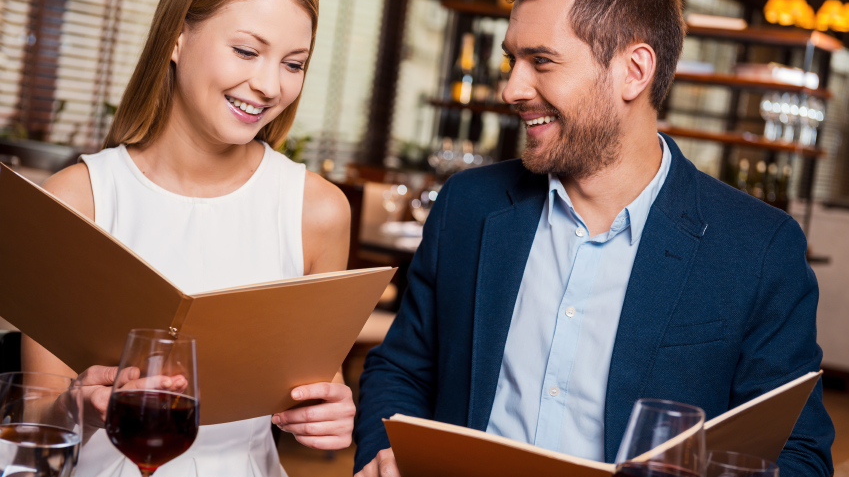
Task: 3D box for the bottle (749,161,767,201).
[{"bbox_3d":[1.526,-0.194,6.714,0.075,0.300,0.075,9,6,12],"label":"bottle"}]

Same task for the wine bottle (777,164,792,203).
[{"bbox_3d":[1.636,-0.173,6.664,0.075,0.300,0.075,9,6,13],"label":"wine bottle"}]

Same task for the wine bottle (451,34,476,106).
[{"bbox_3d":[0.182,-0.771,6.665,0.086,0.315,0.086,7,6,1],"label":"wine bottle"}]

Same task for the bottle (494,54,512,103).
[{"bbox_3d":[0.372,-0.746,6.665,0.086,0.315,0.086,8,6,2],"label":"bottle"}]

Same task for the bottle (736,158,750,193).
[{"bbox_3d":[1.451,-0.203,6.714,0.075,0.300,0.075,9,6,12],"label":"bottle"}]

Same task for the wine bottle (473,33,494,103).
[{"bbox_3d":[0.276,-0.771,6.665,0.084,0.315,0.084,8,6,1],"label":"wine bottle"}]

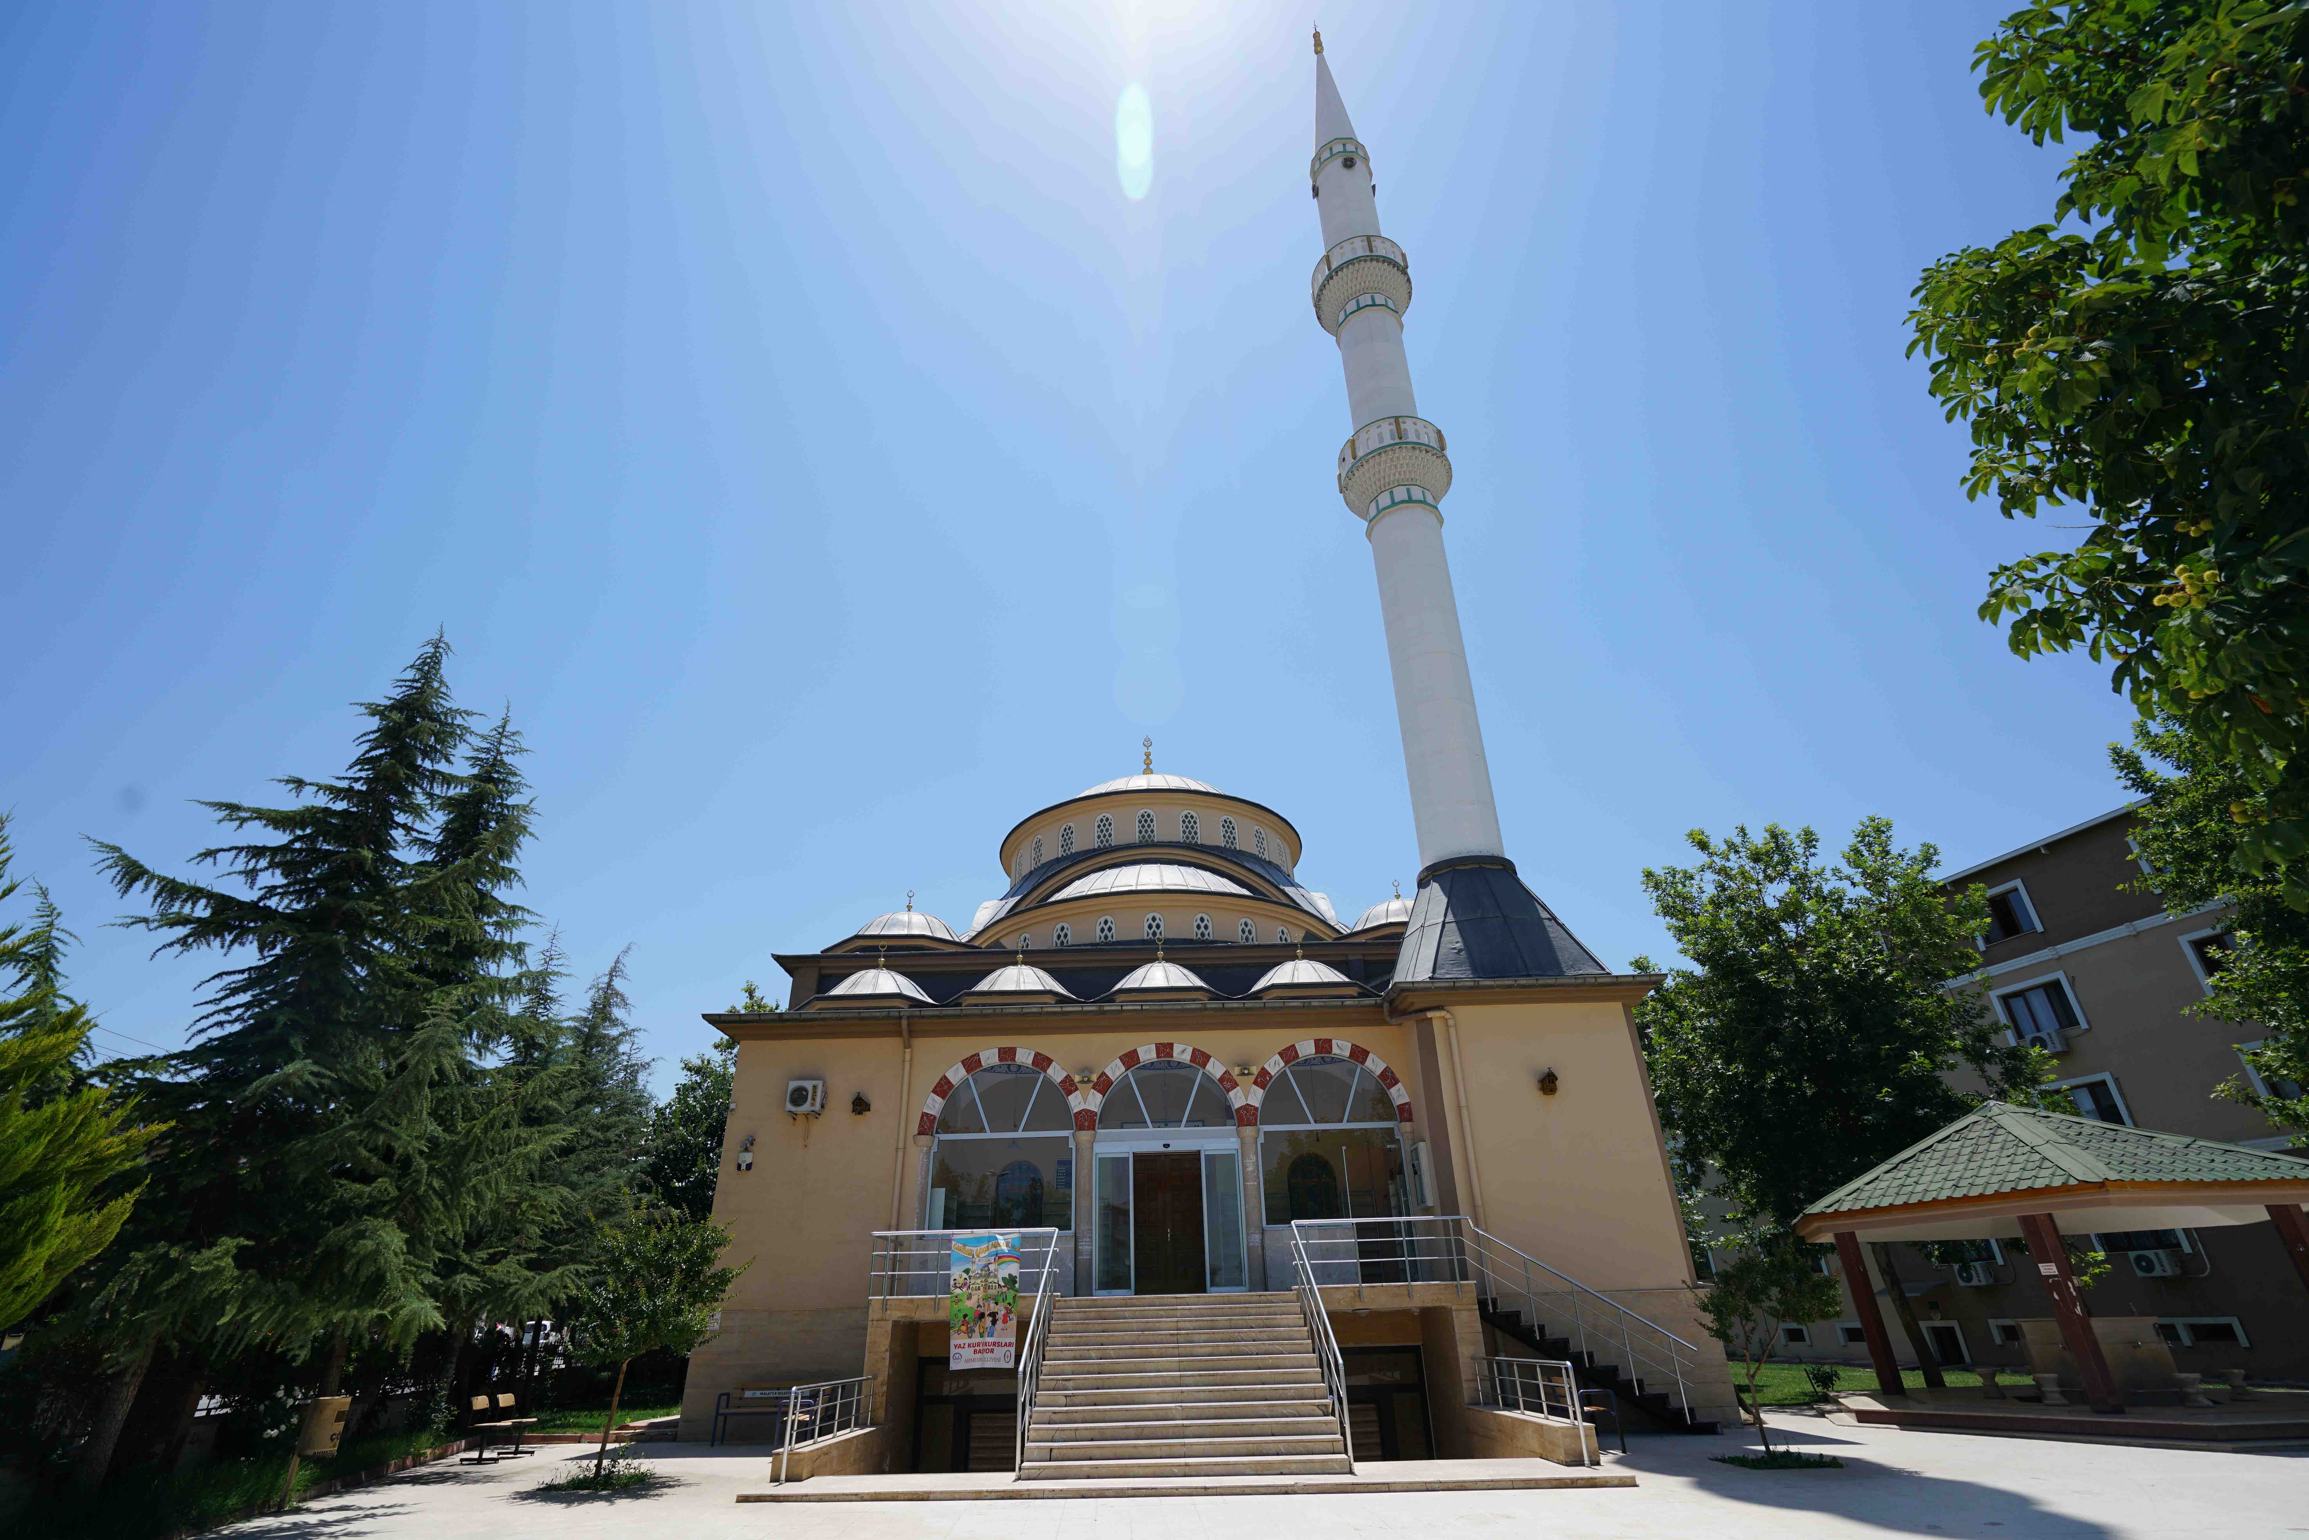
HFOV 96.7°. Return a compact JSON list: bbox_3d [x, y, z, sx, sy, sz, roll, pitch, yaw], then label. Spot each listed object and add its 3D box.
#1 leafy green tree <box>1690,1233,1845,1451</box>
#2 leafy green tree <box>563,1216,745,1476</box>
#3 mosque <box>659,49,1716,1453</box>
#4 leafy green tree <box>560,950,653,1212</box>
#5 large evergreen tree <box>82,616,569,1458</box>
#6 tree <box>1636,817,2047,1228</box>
[{"bbox_3d":[8.172,7.467,13.484,2.000,2.550,1.900,-1,-28,0],"label":"leafy green tree"},{"bbox_3d":[-7.073,7.866,14.251,2.500,3.250,2.400,-1,-28,0],"label":"leafy green tree"},{"bbox_3d":[0.027,-5.689,34.236,18.700,45.800,26.500,-1,-28,0],"label":"mosque"},{"bbox_3d":[-16.061,11.110,29.436,5.000,12.200,5.000,-1,-28,0],"label":"leafy green tree"},{"bbox_3d":[-14.038,3.356,16.891,9.800,13.800,9.400,-1,-28,0],"label":"large evergreen tree"},{"bbox_3d":[15.559,7.214,22.968,9.200,11.700,9.000,-1,-28,0],"label":"tree"}]

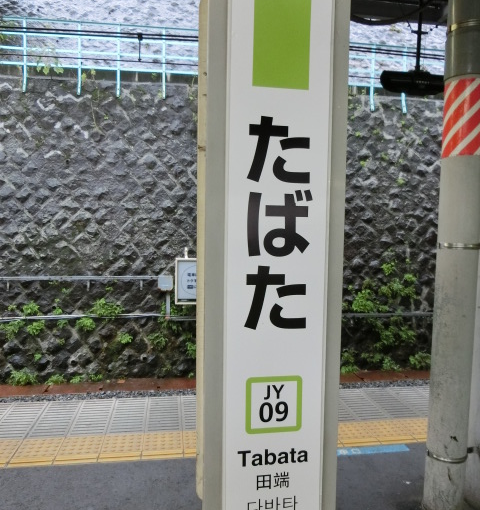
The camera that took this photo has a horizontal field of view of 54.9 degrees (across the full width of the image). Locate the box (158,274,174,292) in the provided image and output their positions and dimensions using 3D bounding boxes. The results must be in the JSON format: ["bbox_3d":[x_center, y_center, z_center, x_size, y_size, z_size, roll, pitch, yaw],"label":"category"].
[{"bbox_3d":[-1.472,0.559,9.202,0.286,0.294,0.180,0,5,-8],"label":"box"}]

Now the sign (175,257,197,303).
[{"bbox_3d":[-0.866,0.522,9.226,0.826,0.922,0.120,0,5,-8],"label":"sign"}]

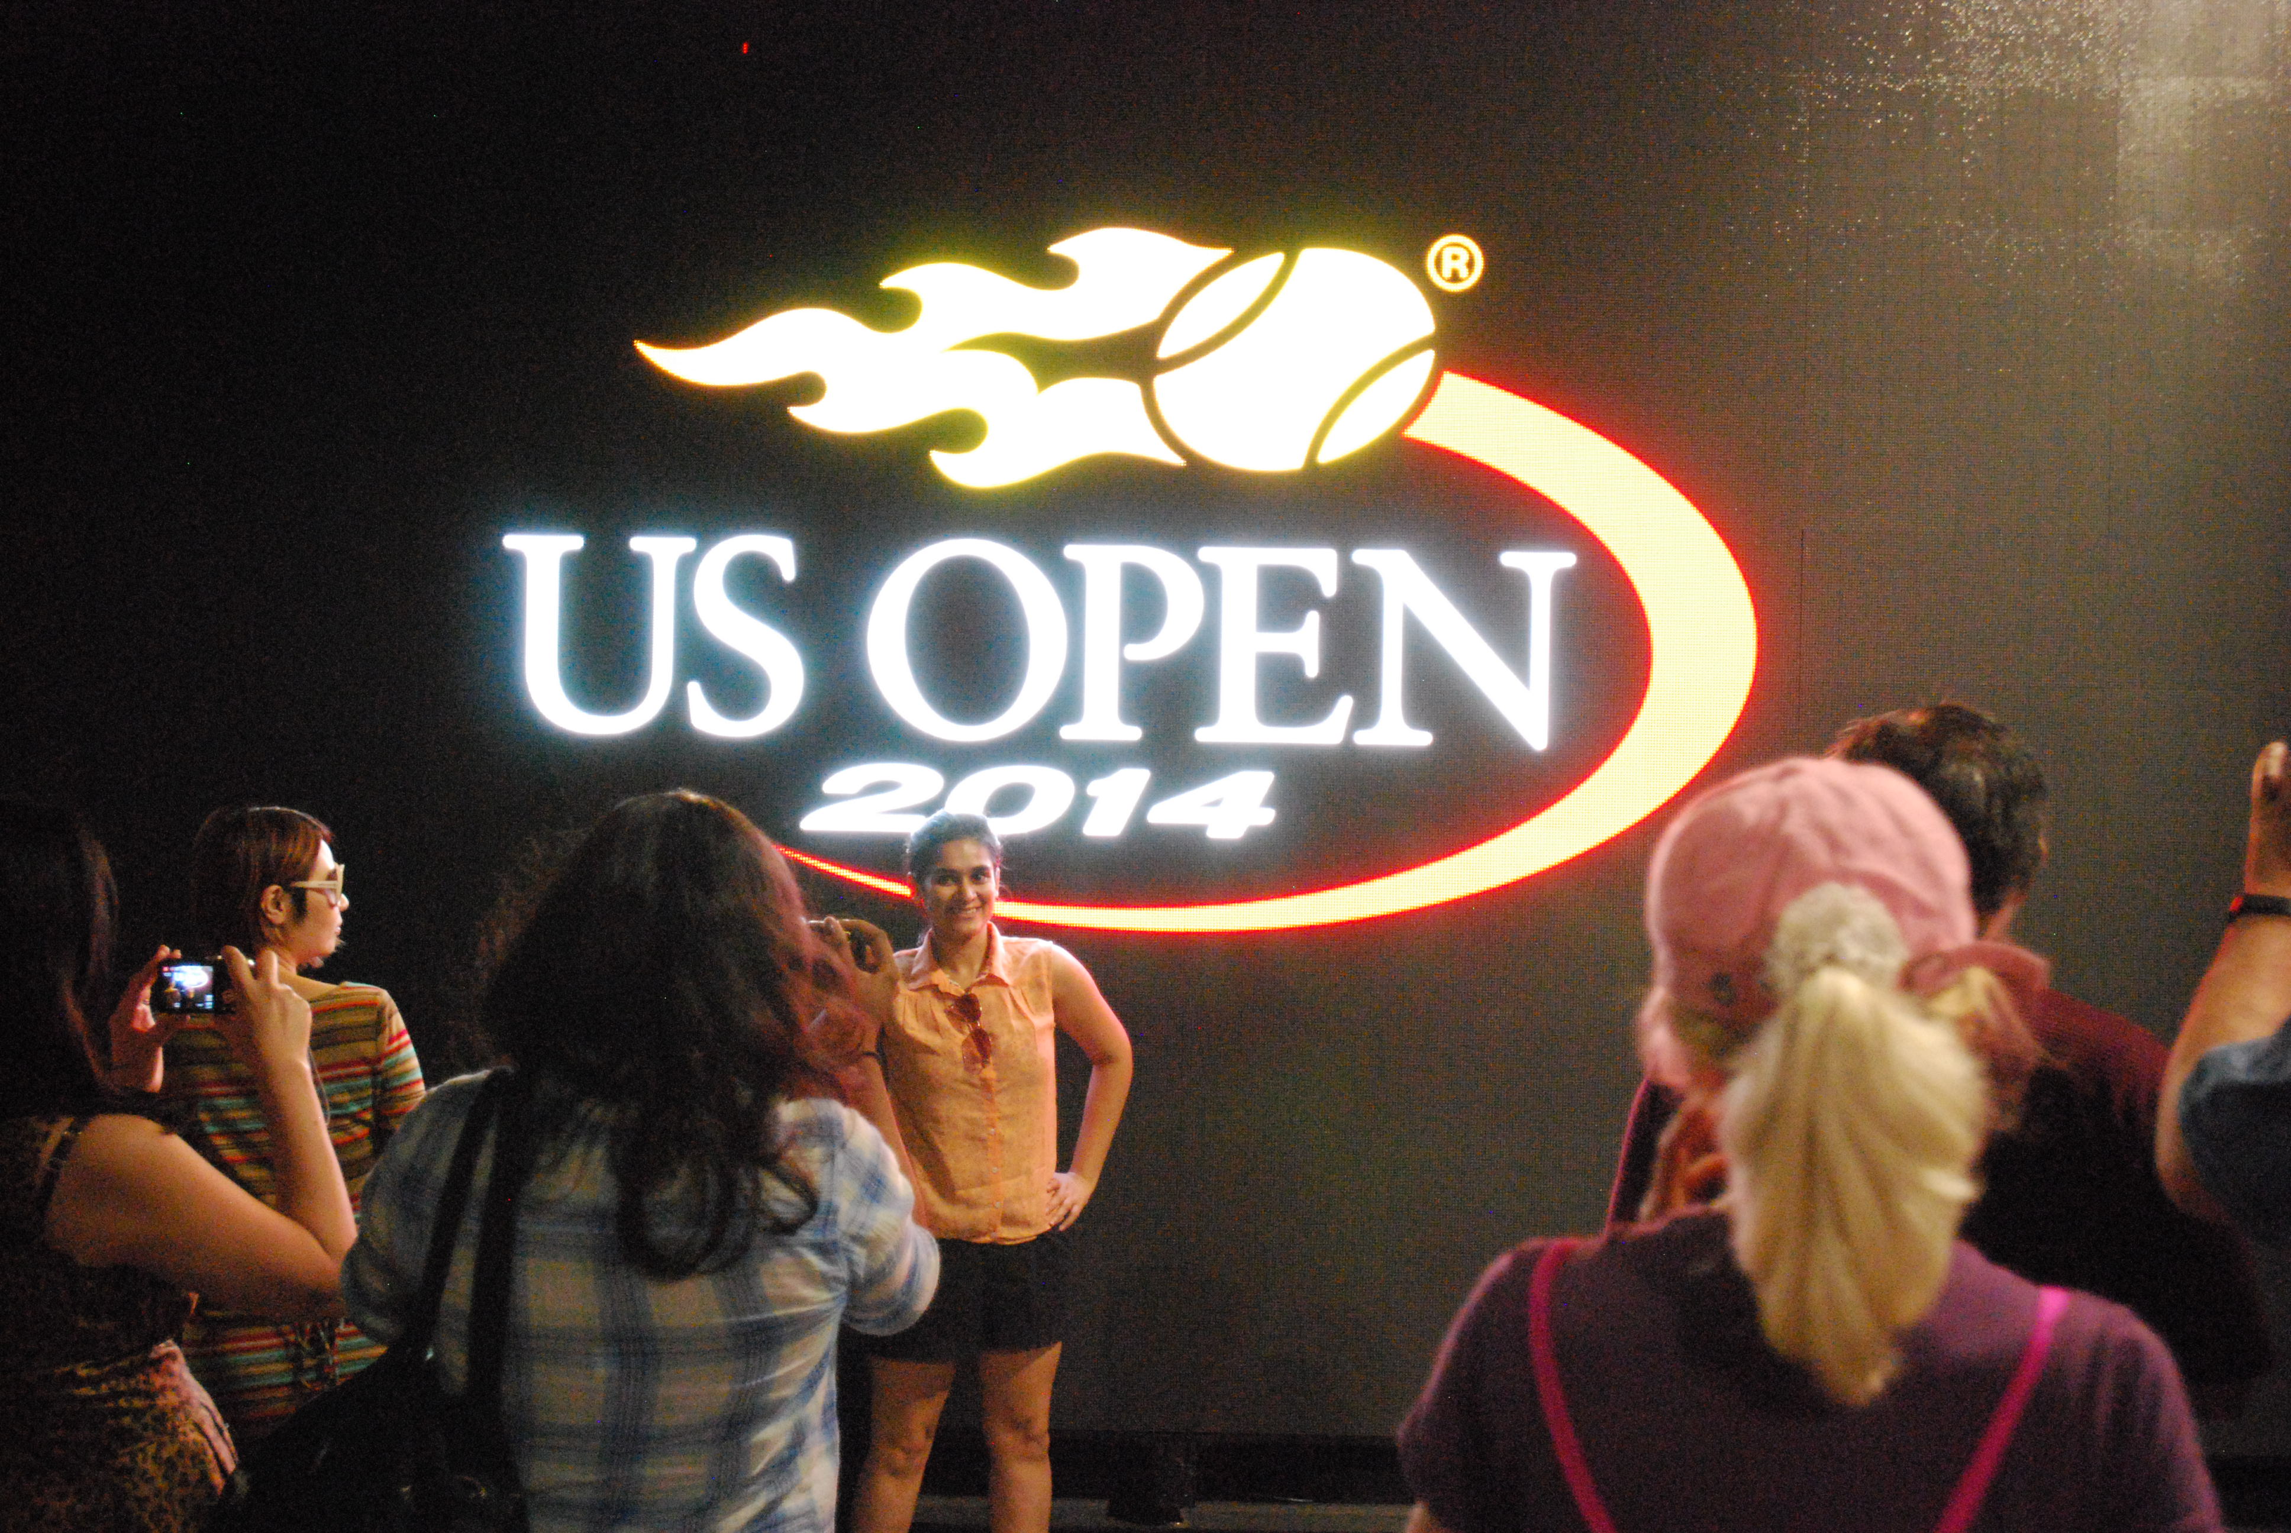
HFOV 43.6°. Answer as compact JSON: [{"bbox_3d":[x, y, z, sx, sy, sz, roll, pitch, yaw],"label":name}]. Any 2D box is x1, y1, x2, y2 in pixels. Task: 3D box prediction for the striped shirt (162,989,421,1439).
[{"bbox_3d":[-1.276,0.632,4.300,0.400,0.700,0.250,1,0,8],"label":"striped shirt"}]

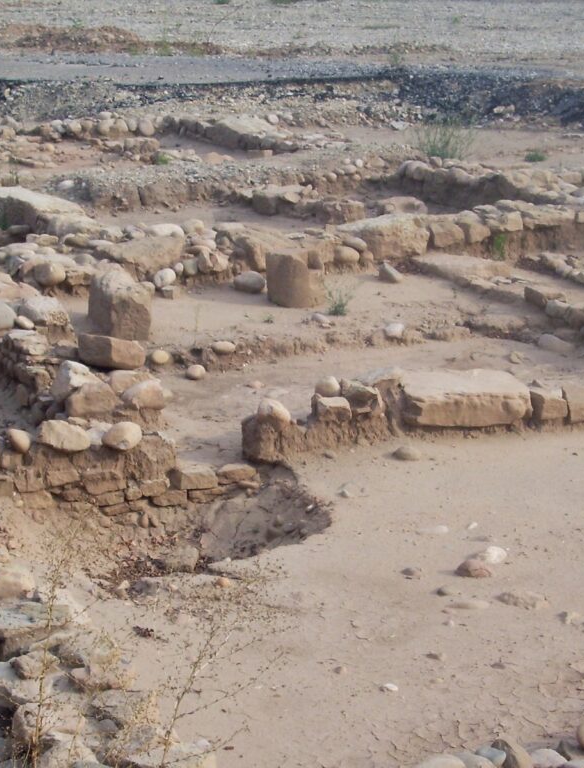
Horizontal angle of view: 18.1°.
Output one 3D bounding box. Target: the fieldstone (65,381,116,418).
[{"bbox_3d":[-1.230,0.062,11.221,0.300,0.210,0.250,0,15,0],"label":"fieldstone"}]

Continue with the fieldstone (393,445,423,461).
[{"bbox_3d":[0.759,0.450,12.050,0.175,0.085,0.150,0,17,0],"label":"fieldstone"}]

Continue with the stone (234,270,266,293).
[{"bbox_3d":[-0.343,-0.861,15.111,0.265,0.170,0.210,0,15,0],"label":"stone"}]

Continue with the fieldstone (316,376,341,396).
[{"bbox_3d":[0.236,0.017,12.200,0.160,0.130,0.145,0,17,0],"label":"fieldstone"}]

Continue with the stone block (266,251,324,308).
[{"bbox_3d":[0.029,-0.886,15.400,0.480,0.420,0.480,0,17,0],"label":"stone block"}]

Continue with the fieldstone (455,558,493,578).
[{"bbox_3d":[0.944,0.954,9.487,0.185,0.085,0.150,0,17,0],"label":"fieldstone"}]

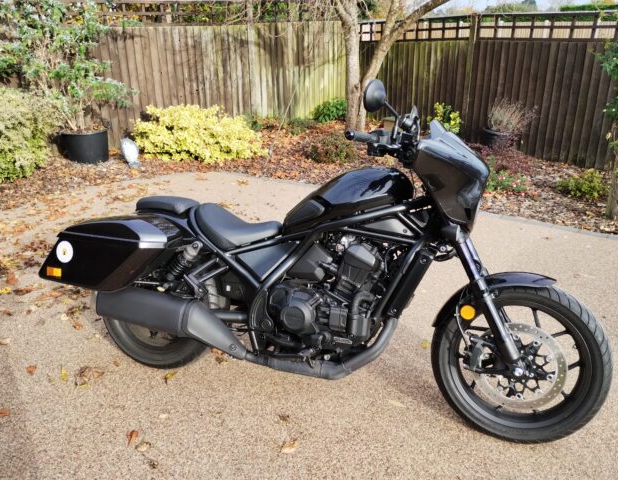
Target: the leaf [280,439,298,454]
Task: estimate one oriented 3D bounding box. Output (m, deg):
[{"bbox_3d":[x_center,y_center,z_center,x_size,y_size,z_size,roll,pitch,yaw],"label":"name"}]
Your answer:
[{"bbox_3d":[-0.073,0.772,1.929,0.050,0.020,0.082,19,28,40],"label":"leaf"}]

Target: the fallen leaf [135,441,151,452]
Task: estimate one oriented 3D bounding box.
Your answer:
[{"bbox_3d":[-0.625,0.775,1.939,0.065,0.012,0.042,-14,26,-31],"label":"fallen leaf"}]

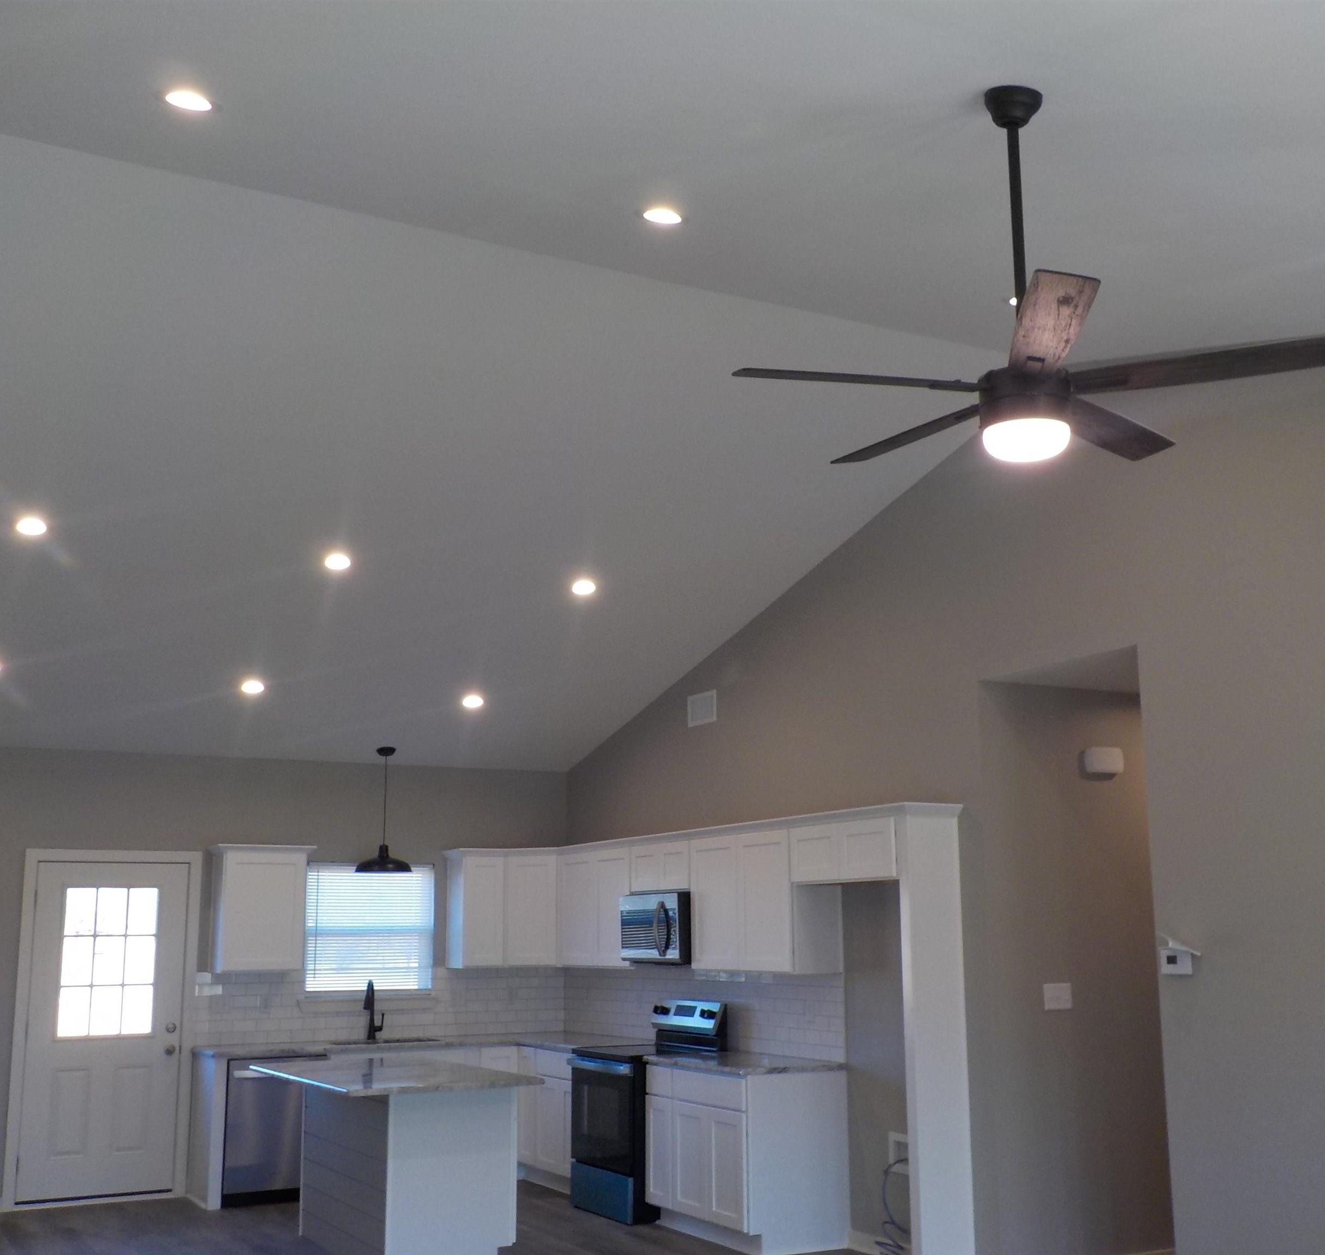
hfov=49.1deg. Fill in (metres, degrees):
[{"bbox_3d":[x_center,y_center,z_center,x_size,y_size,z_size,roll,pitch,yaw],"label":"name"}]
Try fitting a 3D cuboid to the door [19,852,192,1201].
[{"bbox_3d":[-3.538,2.541,9.225,0.910,2.035,0.050,5,-13,-28],"label":"door"}]

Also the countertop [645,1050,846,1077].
[{"bbox_3d":[0.428,2.370,7.897,0.650,0.038,1.075,5,-13,-28],"label":"countertop"}]

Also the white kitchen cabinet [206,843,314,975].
[{"bbox_3d":[-2.659,1.866,9.605,0.620,0.805,0.370,5,-13,-28],"label":"white kitchen cabinet"}]

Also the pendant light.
[{"bbox_3d":[-1.911,1.254,10.010,0.374,0.857,0.374,5,-13,-28],"label":"pendant light"}]

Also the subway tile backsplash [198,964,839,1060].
[{"bbox_3d":[-1.060,2.272,8.553,2.685,0.467,3.540,5,-13,-28],"label":"subway tile backsplash"}]

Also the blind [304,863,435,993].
[{"bbox_3d":[-2.037,2.094,10.133,0.915,0.875,0.060,5,-13,-28],"label":"blind"}]

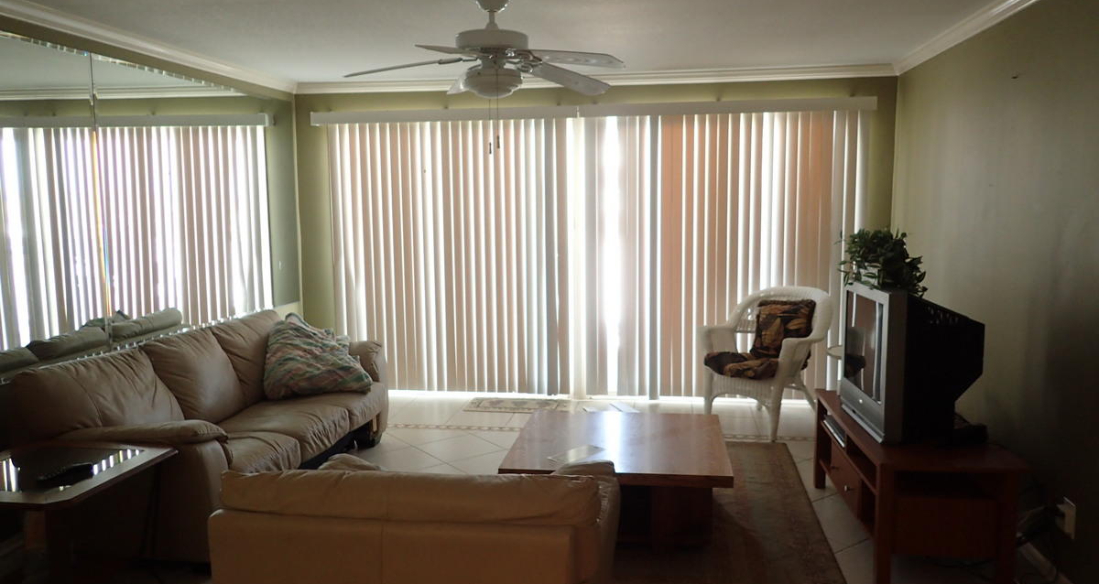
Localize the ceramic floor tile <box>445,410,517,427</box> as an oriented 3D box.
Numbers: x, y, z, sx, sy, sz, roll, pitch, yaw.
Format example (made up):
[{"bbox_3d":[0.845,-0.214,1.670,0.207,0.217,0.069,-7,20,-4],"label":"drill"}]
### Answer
[{"bbox_3d":[-0.471,0.879,5.523,0.410,0.010,0.410,1,7,9],"label":"ceramic floor tile"}]

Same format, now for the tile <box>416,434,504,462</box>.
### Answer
[{"bbox_3d":[-0.567,0.979,4.962,0.410,0.010,0.410,-6,8,-36],"label":"tile"}]

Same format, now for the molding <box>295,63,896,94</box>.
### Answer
[{"bbox_3d":[0.212,-1.513,5.669,4.330,0.080,0.075,0,7,9],"label":"molding"}]

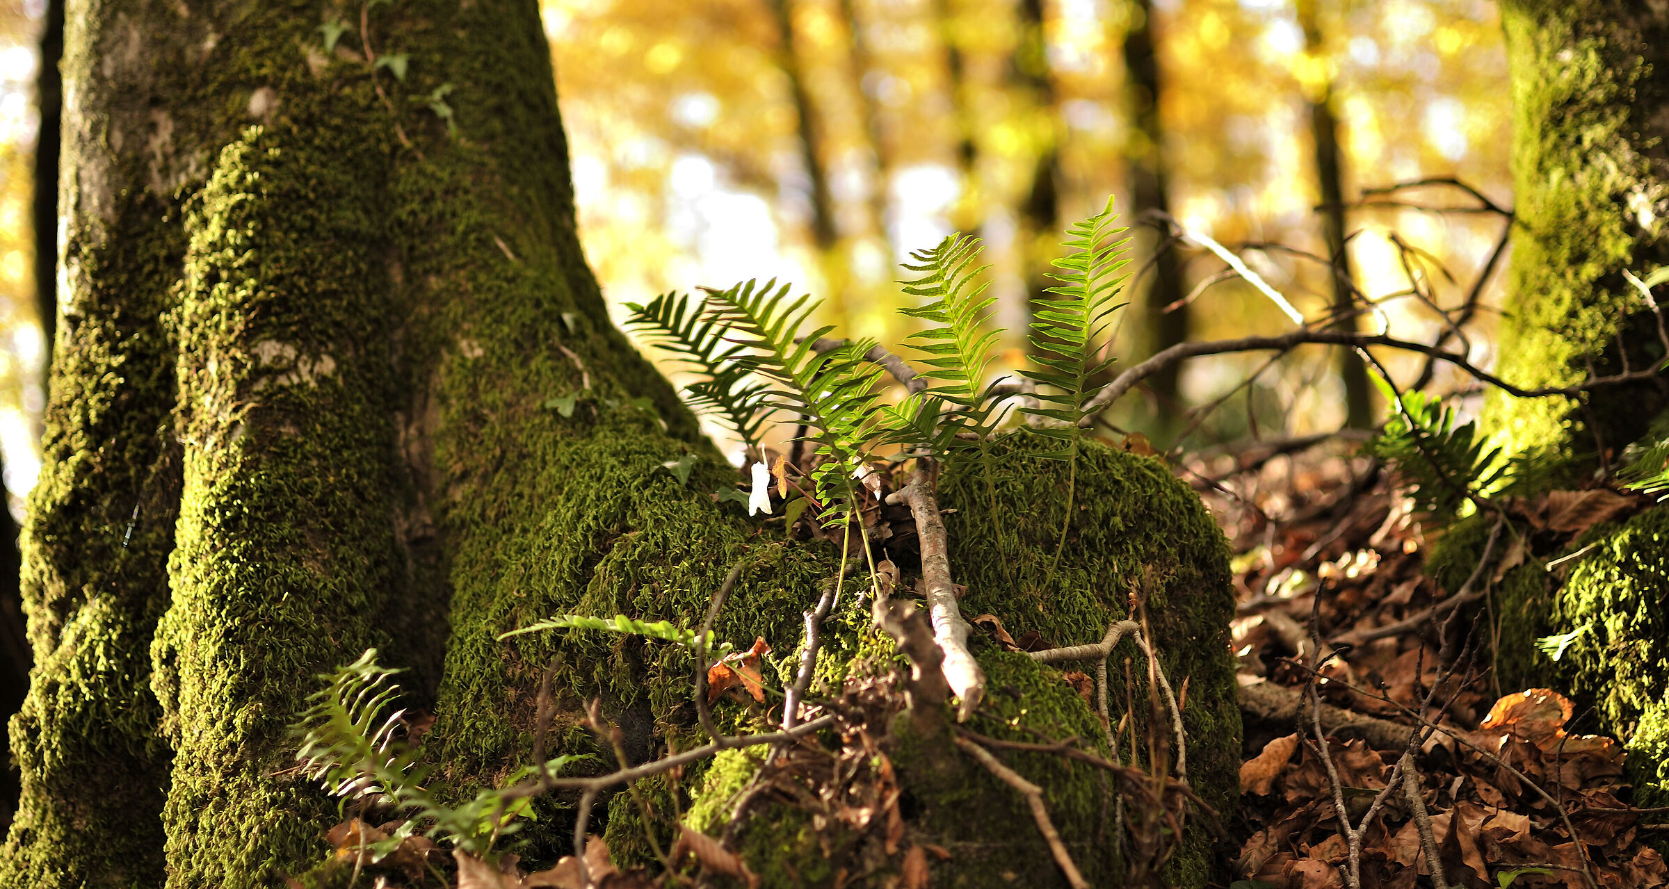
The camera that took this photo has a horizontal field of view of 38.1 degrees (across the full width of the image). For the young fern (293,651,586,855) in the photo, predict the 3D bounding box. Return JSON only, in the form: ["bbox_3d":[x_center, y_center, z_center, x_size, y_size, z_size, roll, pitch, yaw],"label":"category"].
[{"bbox_3d":[-0.257,0.200,1.570,0.180,0.125,0.120,-1,7,-6],"label":"young fern"}]

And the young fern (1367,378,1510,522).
[{"bbox_3d":[0.504,0.005,2.020,0.112,0.115,0.100,2,7,17],"label":"young fern"}]

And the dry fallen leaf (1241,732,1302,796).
[{"bbox_3d":[0.338,0.247,1.870,0.040,0.020,0.064,28,56,25],"label":"dry fallen leaf"}]

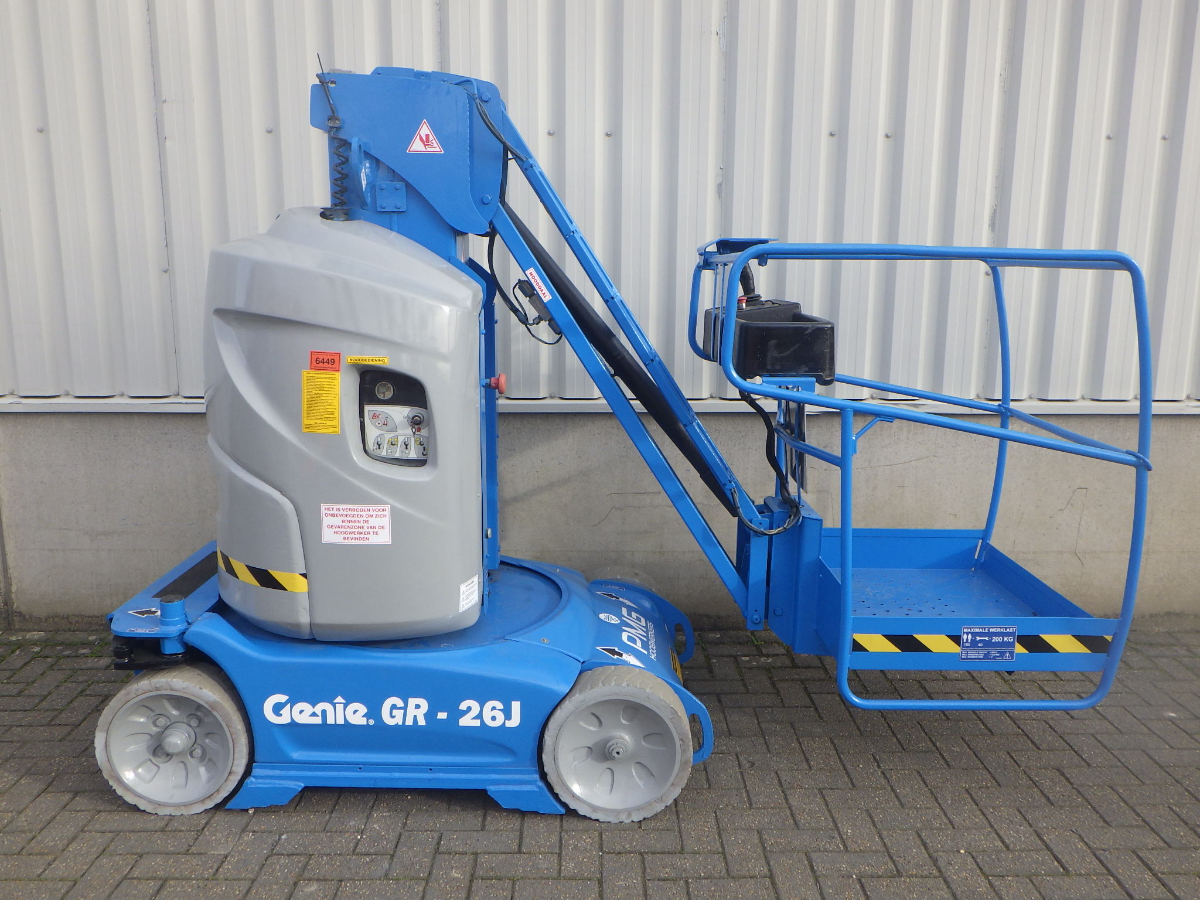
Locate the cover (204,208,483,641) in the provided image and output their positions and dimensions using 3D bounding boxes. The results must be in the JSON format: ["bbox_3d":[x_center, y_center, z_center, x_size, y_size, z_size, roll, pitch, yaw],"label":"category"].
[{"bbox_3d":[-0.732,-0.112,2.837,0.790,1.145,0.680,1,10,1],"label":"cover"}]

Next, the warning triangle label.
[{"bbox_3d":[-0.471,-0.845,2.620,0.101,0.095,0.002,1,10,1],"label":"warning triangle label"}]

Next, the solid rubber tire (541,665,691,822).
[{"bbox_3d":[0.045,0.796,2.639,0.398,0.398,0.125,1,10,1],"label":"solid rubber tire"}]

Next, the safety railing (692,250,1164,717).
[{"bbox_3d":[0.847,0.011,2.931,1.100,1.200,0.960,0,10,0],"label":"safety railing"}]

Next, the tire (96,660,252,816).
[{"bbox_3d":[-1.143,0.787,2.658,0.398,0.398,0.125,1,10,1],"label":"tire"}]

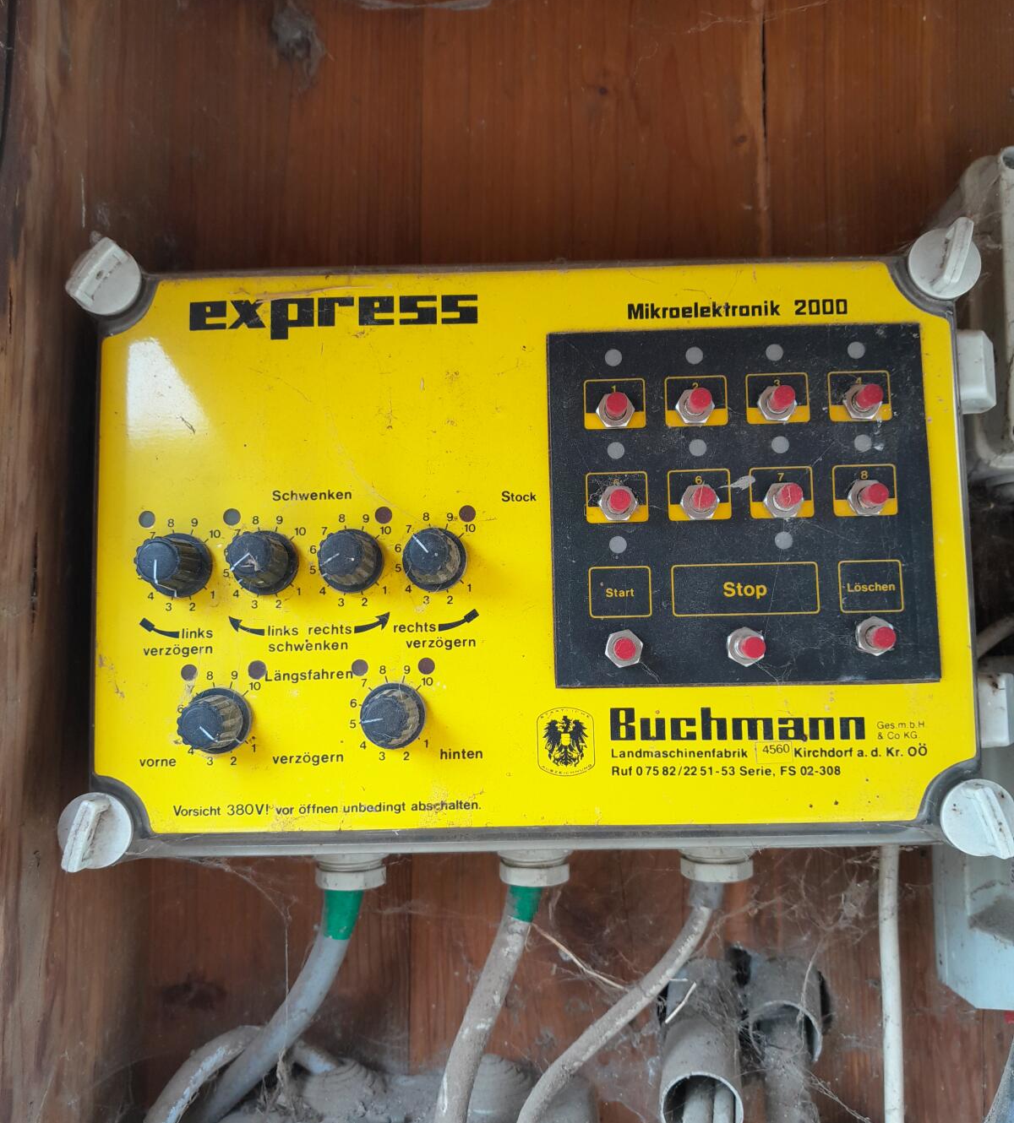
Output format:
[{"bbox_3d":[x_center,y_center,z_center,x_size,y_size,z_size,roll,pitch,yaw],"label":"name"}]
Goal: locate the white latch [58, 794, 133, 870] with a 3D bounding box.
[{"bbox_3d":[-0.139,0.091,0.339,0.025,0.025,0.016,-1,-6,1],"label":"white latch"}]

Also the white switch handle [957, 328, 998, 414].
[{"bbox_3d":[0.145,-0.058,0.314,0.017,0.022,0.017,-1,-5,1],"label":"white switch handle"}]

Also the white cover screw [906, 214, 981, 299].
[{"bbox_3d":[0.154,-0.105,0.352,0.025,0.025,0.016,-1,-6,1],"label":"white cover screw"}]

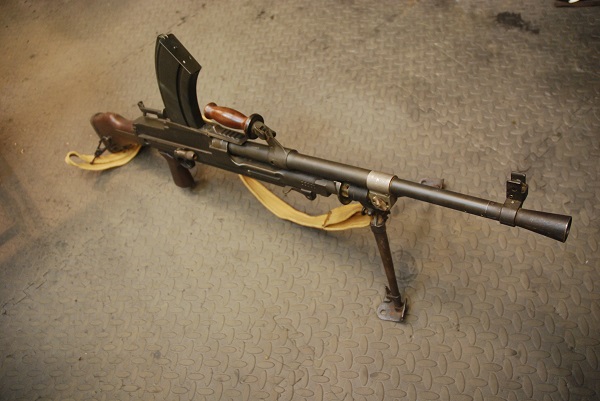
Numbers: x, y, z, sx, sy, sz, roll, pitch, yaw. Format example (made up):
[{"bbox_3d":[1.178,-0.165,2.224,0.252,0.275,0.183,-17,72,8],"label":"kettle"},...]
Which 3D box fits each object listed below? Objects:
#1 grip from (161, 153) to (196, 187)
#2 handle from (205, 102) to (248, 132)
[{"bbox_3d":[-0.291,-0.072,1.084,0.070,0.095,0.034,17,48,34],"label":"grip"},{"bbox_3d":[-0.136,-0.156,0.845,0.101,0.036,0.036,23,52,27],"label":"handle"}]

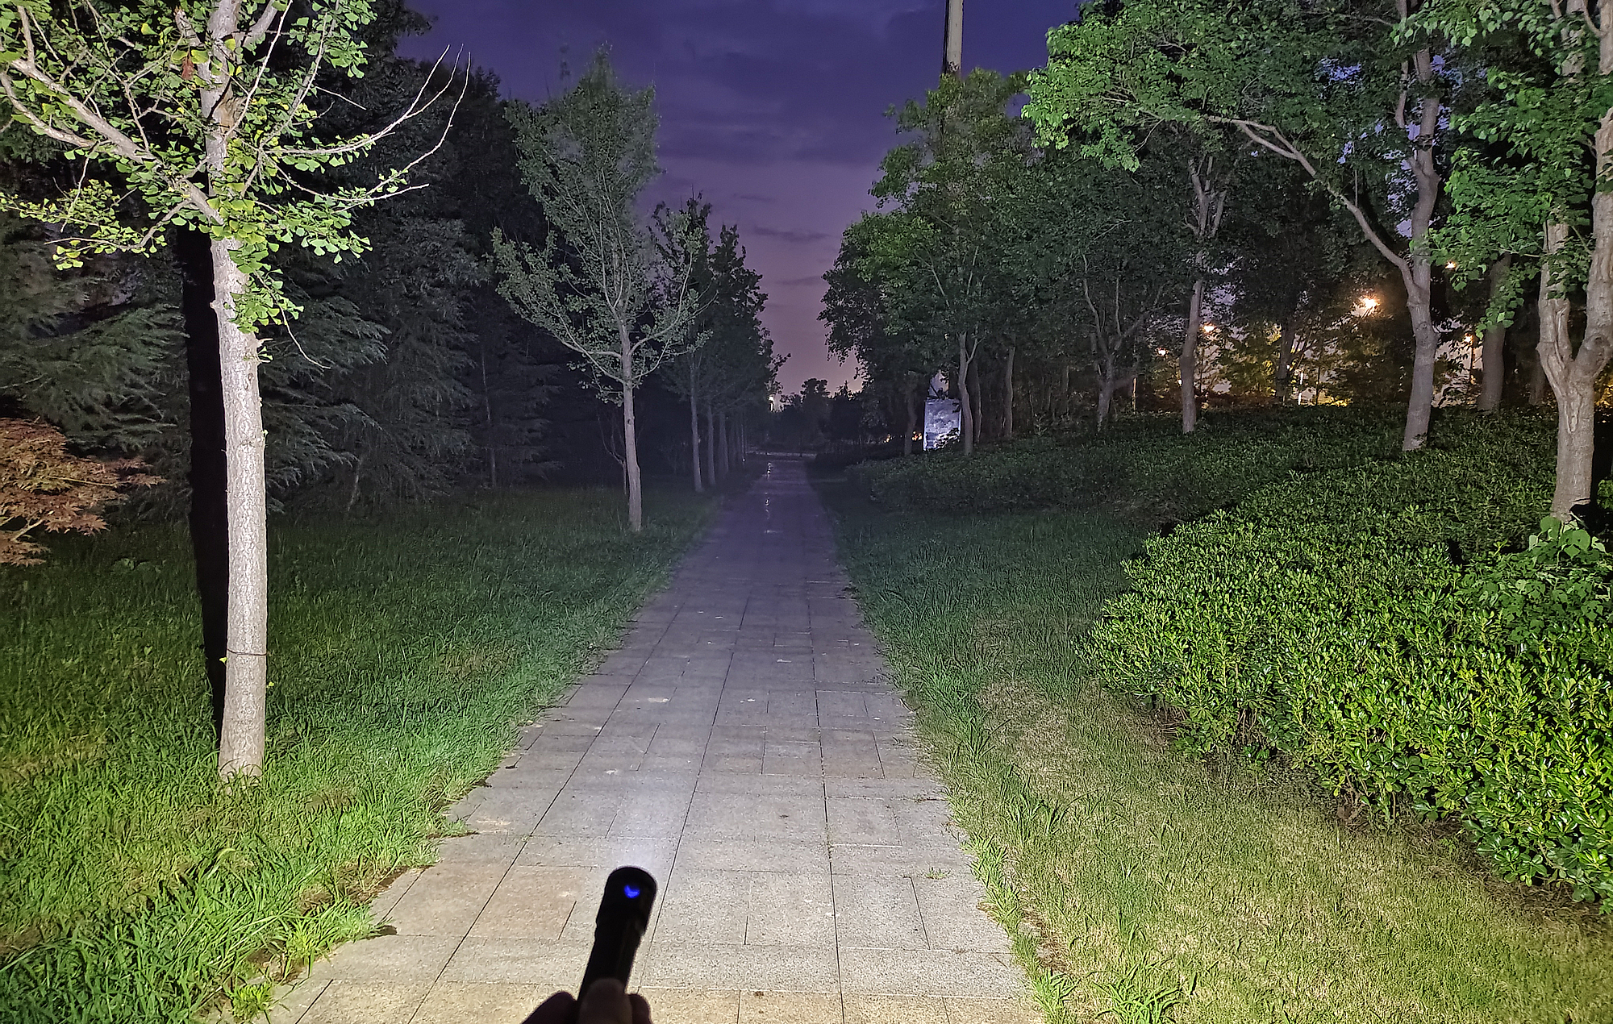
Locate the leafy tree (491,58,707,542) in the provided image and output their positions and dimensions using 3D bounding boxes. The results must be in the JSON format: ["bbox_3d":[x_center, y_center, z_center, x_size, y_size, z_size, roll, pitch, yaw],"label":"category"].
[{"bbox_3d":[-3.293,-3.451,17.500,3.300,7.473,3.100,1,4,0],"label":"leafy tree"}]

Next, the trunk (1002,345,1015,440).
[{"bbox_3d":[5.787,-3.407,32.000,0.300,2.740,0.250,1,4,0],"label":"trunk"}]

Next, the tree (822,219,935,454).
[{"bbox_3d":[2.296,-5.402,35.007,3.700,7.535,3.600,1,4,0],"label":"tree"}]

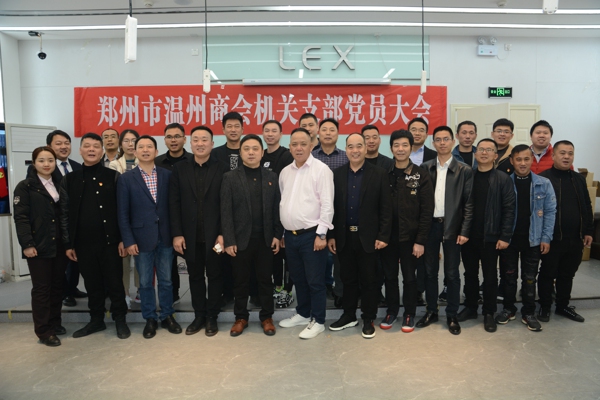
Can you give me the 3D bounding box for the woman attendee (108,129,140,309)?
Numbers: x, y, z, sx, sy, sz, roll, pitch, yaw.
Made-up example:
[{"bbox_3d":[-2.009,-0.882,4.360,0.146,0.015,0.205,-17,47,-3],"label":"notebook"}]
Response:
[{"bbox_3d":[-1.658,0.171,3.890,0.440,1.714,0.310,-2,5,-18],"label":"woman attendee"}]

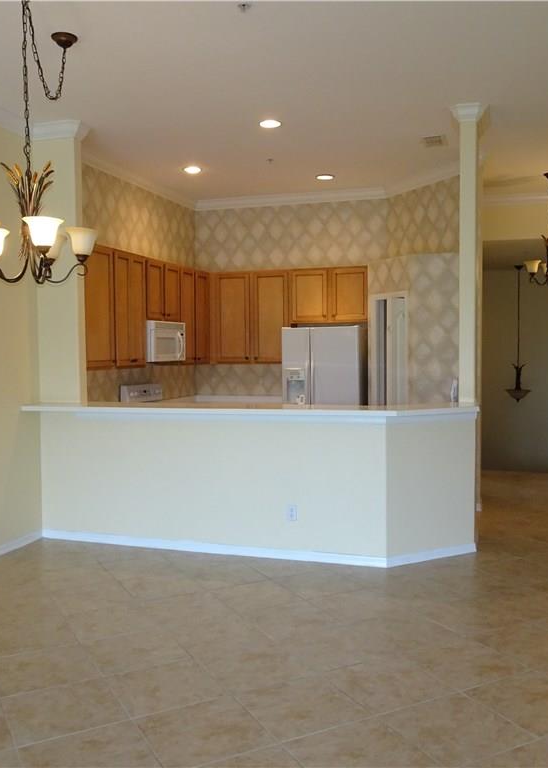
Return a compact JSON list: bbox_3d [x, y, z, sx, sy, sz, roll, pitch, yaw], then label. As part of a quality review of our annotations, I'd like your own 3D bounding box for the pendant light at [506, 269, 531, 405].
[{"bbox_3d":[3.849,-0.781,11.150,0.400,2.149,0.400,0,3,18],"label":"pendant light"}]

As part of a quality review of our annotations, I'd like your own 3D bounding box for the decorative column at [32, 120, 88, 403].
[{"bbox_3d":[-1.703,-0.942,5.747,0.505,2.221,0.202,0,3,18],"label":"decorative column"}]

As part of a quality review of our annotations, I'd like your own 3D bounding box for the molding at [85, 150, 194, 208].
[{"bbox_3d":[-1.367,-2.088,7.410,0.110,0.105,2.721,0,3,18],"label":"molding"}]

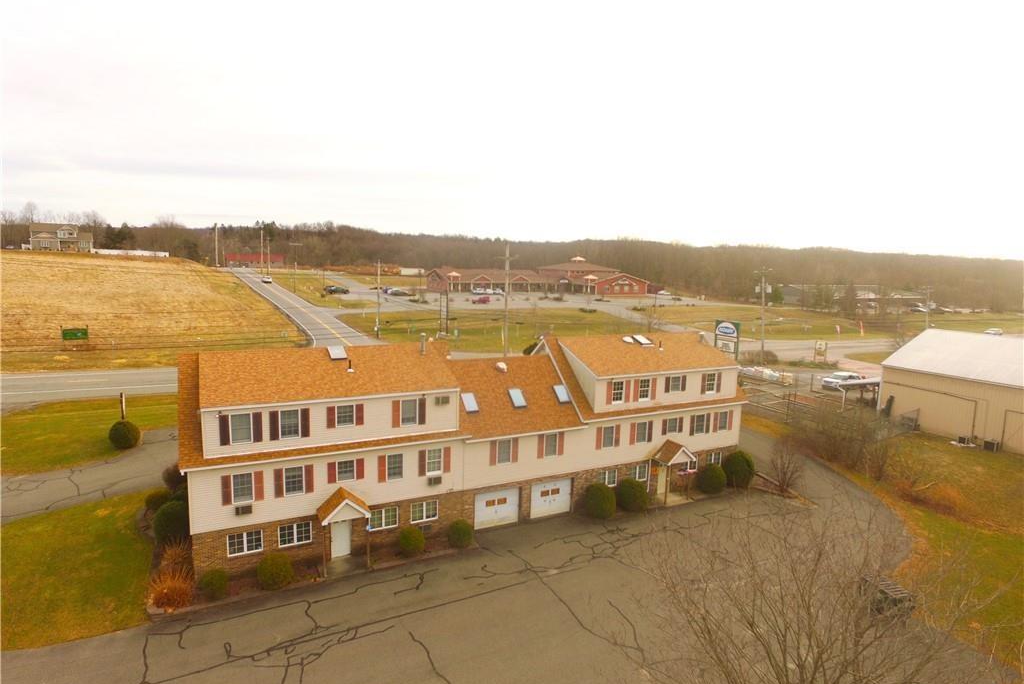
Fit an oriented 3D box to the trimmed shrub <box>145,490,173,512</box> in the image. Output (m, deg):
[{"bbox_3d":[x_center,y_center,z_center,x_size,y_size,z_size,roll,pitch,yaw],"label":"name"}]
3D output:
[{"bbox_3d":[-20.113,9.076,33.796,1.450,1.280,1.450,-3,10,-26],"label":"trimmed shrub"}]

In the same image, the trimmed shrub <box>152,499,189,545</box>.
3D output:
[{"bbox_3d":[-17.441,9.376,30.652,2.020,2.360,2.020,-3,10,-26],"label":"trimmed shrub"}]

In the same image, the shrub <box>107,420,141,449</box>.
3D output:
[{"bbox_3d":[-27.415,6.545,41.903,1.860,1.900,1.860,-3,10,-26],"label":"shrub"}]

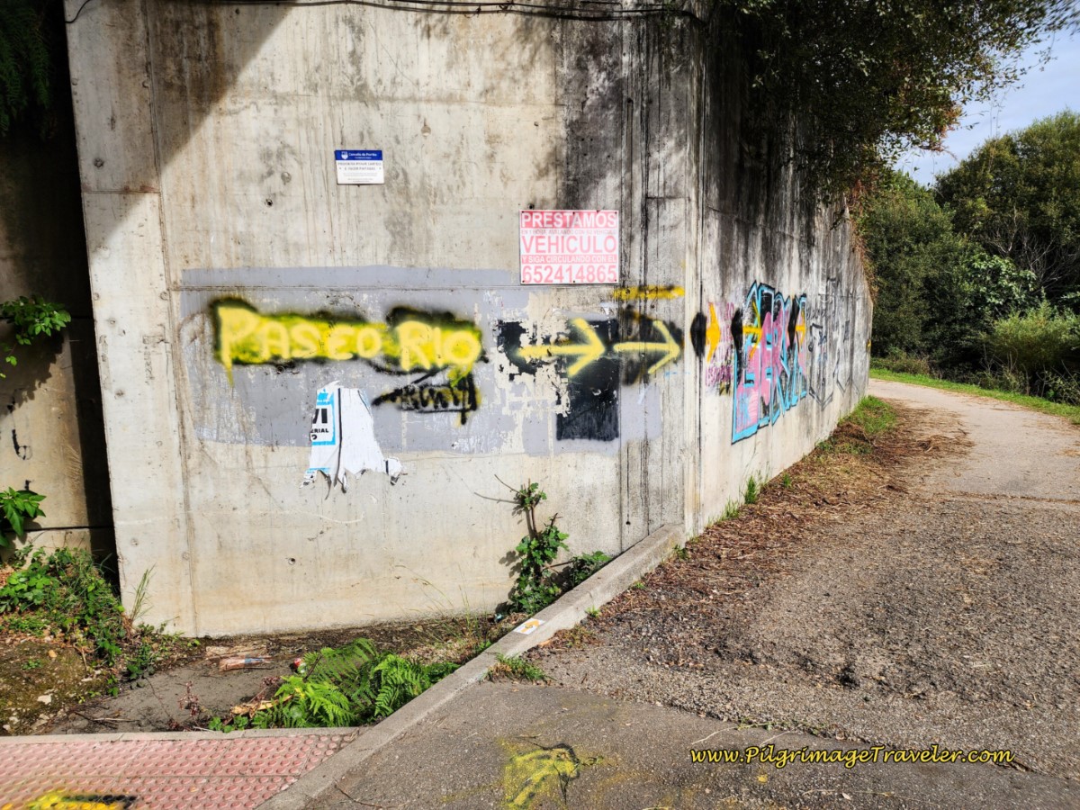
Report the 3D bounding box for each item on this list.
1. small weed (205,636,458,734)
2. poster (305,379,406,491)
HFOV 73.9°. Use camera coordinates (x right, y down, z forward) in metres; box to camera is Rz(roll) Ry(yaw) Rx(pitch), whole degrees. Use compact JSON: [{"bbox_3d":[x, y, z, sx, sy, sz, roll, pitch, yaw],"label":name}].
[{"bbox_3d":[-0.903,1.363,3.466,1.100,0.330,0.750,-2,8,-6],"label":"small weed"},{"bbox_3d":[-1.285,0.221,4.892,0.658,0.753,0.020,-2,8,-10],"label":"poster"}]

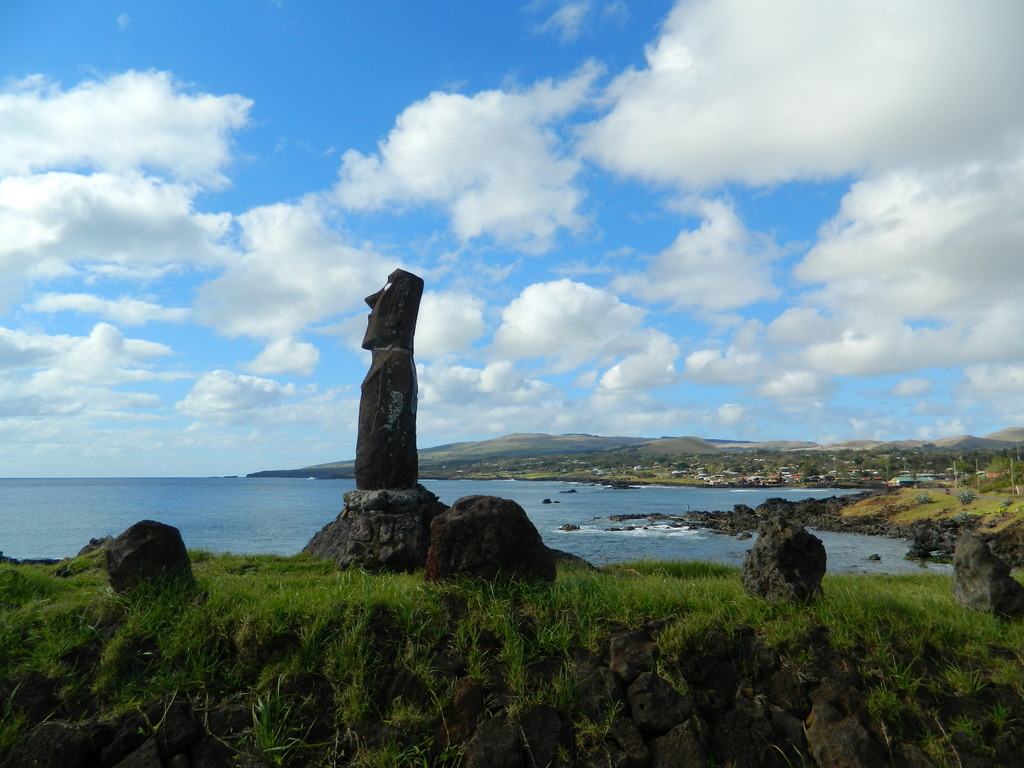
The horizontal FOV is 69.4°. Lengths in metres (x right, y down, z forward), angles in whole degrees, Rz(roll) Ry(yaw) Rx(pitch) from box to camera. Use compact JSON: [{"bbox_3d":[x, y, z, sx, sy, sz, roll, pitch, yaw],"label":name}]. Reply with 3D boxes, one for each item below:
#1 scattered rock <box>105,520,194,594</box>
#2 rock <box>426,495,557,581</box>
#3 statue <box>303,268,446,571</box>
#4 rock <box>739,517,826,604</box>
[{"bbox_3d":[-3.403,1.610,6.943,0.750,0.647,0.620,4,-8,-26],"label":"scattered rock"},{"bbox_3d":[-0.222,1.585,7.649,1.270,0.874,0.900,0,-7,0],"label":"rock"},{"bbox_3d":[-1.686,0.362,9.079,1.450,3.660,1.250,3,-8,-22],"label":"statue"},{"bbox_3d":[2.363,1.514,6.439,0.680,0.711,0.600,-3,-8,20],"label":"rock"}]

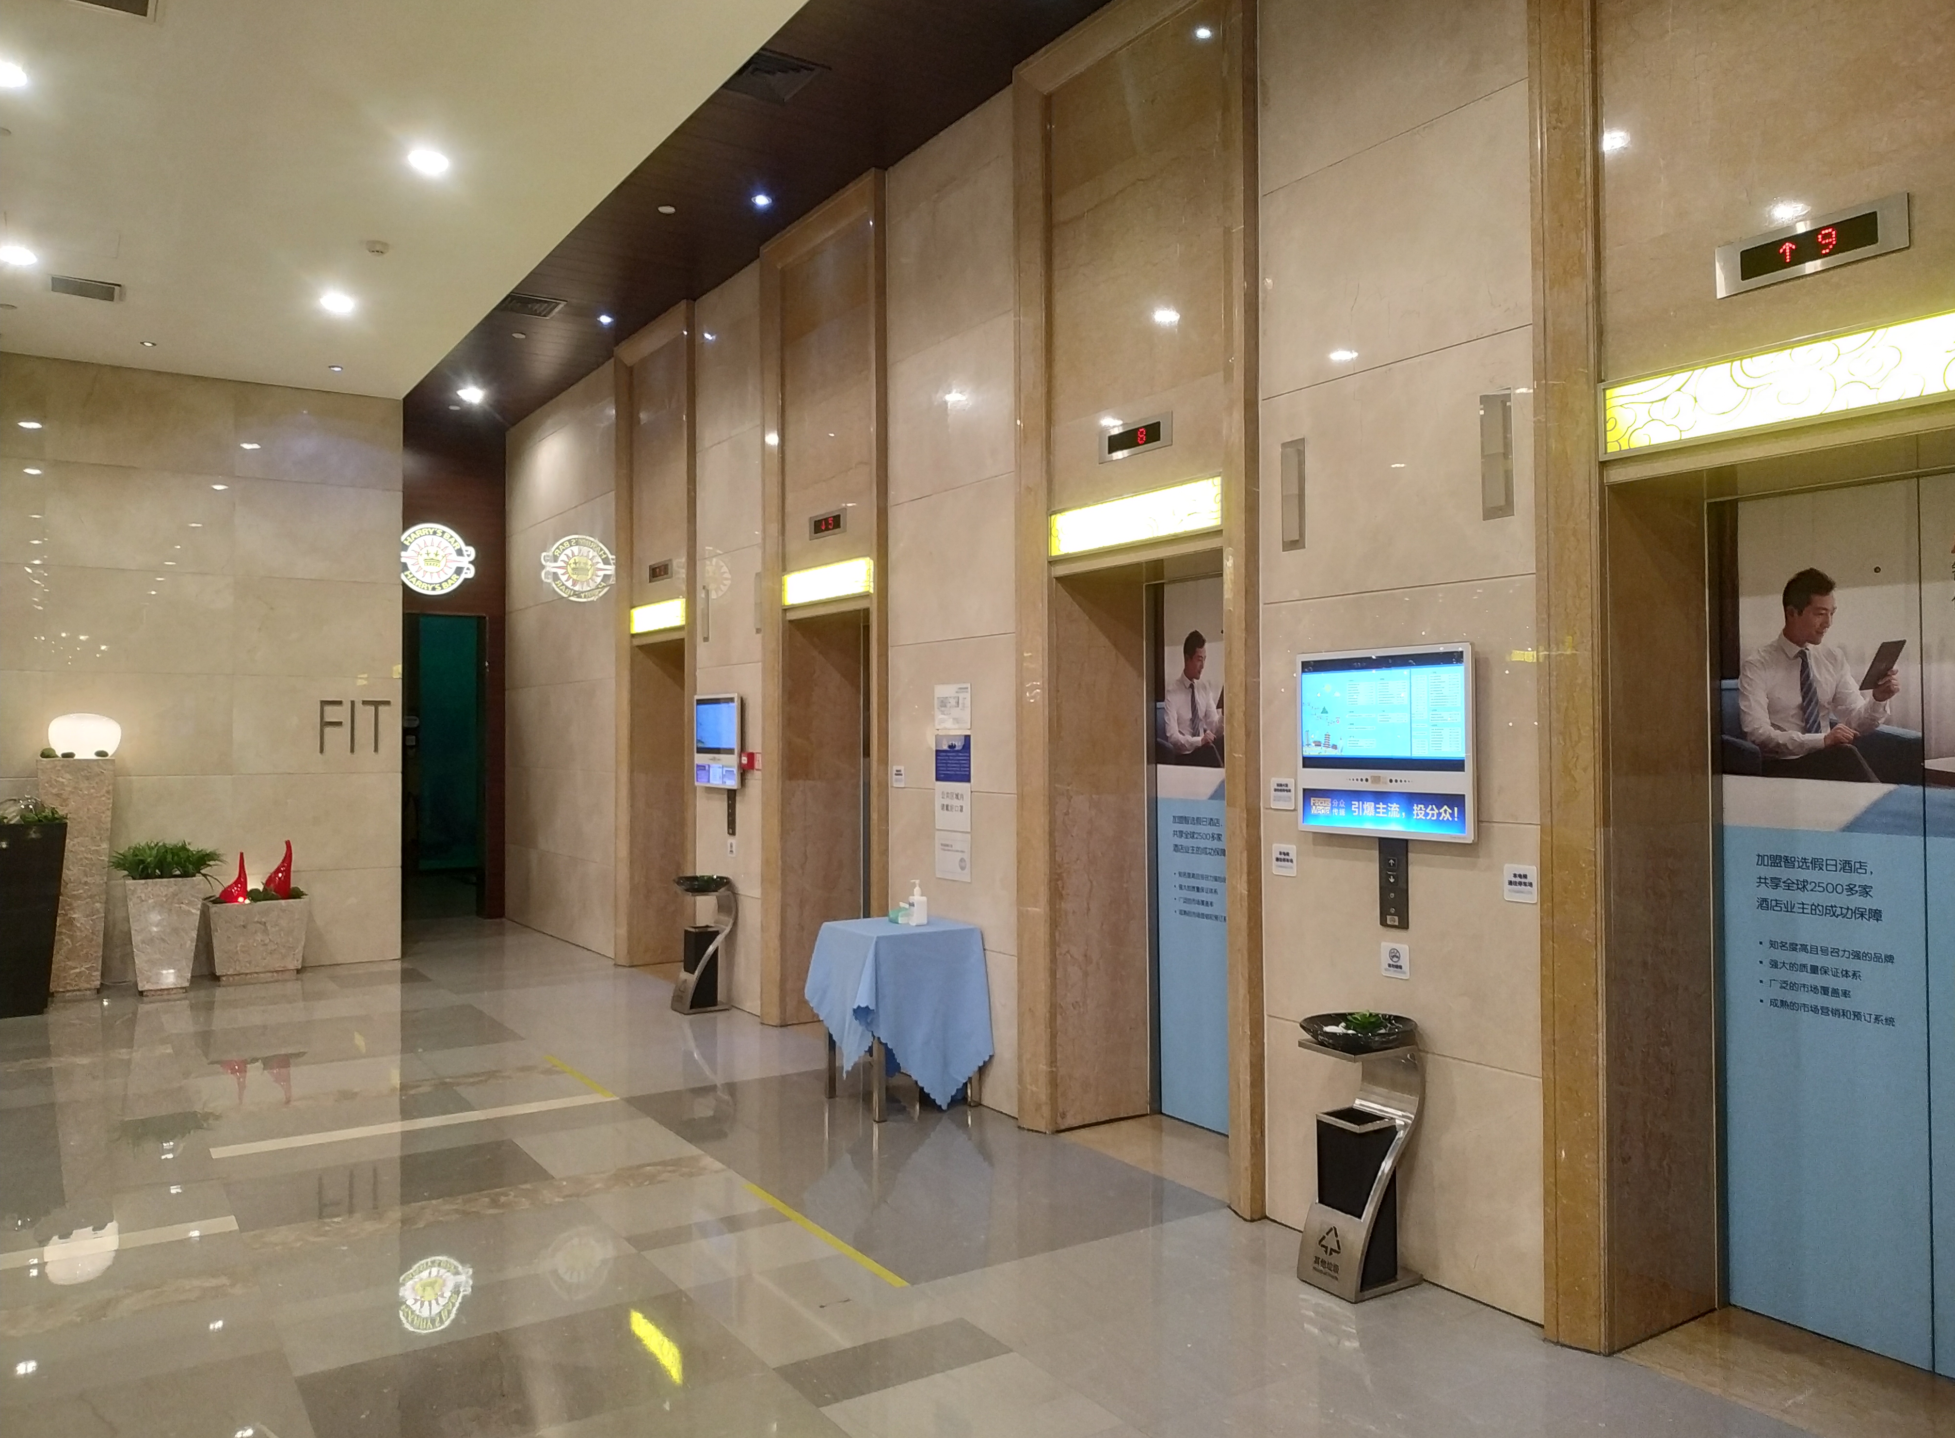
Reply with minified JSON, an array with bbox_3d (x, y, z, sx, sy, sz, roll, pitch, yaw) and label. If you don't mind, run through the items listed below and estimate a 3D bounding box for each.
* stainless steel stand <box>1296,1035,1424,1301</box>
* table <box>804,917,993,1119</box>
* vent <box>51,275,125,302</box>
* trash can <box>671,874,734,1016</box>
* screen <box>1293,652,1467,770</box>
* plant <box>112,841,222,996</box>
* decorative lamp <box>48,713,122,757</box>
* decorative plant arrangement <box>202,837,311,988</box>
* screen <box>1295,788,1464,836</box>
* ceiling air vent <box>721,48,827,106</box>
[{"bbox_3d":[1.060,1.232,3.778,0.253,0.660,0.208,0,-1,-34],"label":"stainless steel stand"},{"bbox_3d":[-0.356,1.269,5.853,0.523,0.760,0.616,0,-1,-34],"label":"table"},{"bbox_3d":[-4.800,-2.341,7.316,0.329,0.047,0.328,0,-1,-34],"label":"vent"},{"bbox_3d":[-1.528,1.284,7.566,0.266,0.660,0.208,0,-1,-34],"label":"trash can"},{"bbox_3d":[1.158,-0.019,3.844,0.051,0.340,0.584,0,-1,-34],"label":"screen"},{"bbox_3d":[-5.072,1.239,8.492,0.582,0.944,0.562,0,-1,-34],"label":"plant"},{"bbox_3d":[-5.327,0.102,8.099,0.366,0.272,0.365,0,-1,-34],"label":"decorative lamp"},{"bbox_3d":[-4.741,1.261,8.917,0.576,0.908,0.406,0,-1,-34],"label":"decorative plant arrangement"},{"bbox_3d":[1.193,0.269,3.968,0.039,0.112,0.588,0,-1,-34],"label":"screen"},{"bbox_3d":[-0.861,-2.637,5.520,0.387,0.047,0.395,0,-1,-34],"label":"ceiling air vent"}]

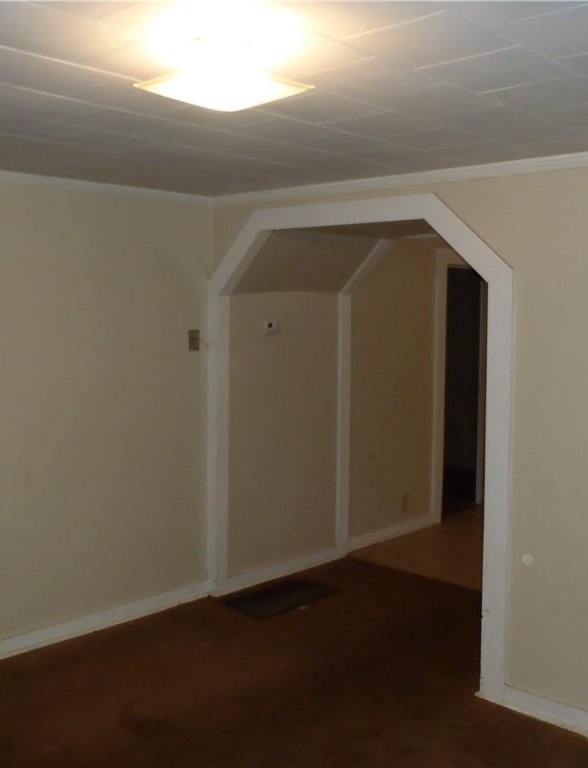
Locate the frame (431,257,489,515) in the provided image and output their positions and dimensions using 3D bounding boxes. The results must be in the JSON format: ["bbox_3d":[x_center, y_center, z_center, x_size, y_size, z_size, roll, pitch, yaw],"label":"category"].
[{"bbox_3d":[1.412,0.012,6.851,0.150,2.145,1.009,5,7,43],"label":"frame"}]

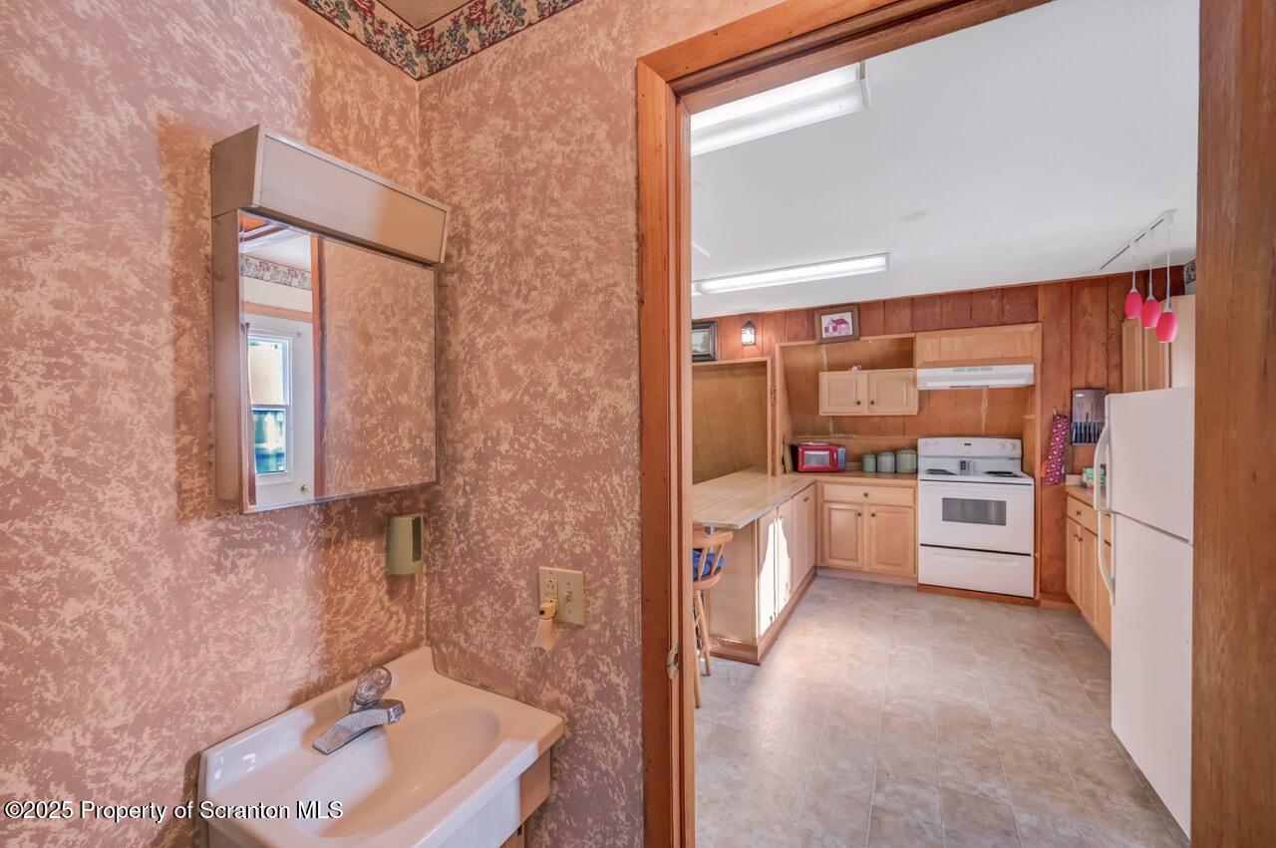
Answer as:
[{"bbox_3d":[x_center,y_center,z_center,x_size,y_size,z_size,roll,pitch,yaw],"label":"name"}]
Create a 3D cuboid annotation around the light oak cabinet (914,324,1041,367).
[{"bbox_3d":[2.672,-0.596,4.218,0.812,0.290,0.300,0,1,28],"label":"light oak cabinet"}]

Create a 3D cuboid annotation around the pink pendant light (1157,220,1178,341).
[{"bbox_3d":[2.557,-0.691,2.563,0.110,0.601,0.110,0,1,28],"label":"pink pendant light"}]

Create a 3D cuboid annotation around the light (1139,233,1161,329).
[{"bbox_3d":[2.659,-0.739,2.753,0.107,0.496,0.107,0,1,28],"label":"light"}]

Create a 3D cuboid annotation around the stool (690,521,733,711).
[{"bbox_3d":[0.181,0.934,2.804,0.530,0.920,0.500,0,1,28],"label":"stool"}]

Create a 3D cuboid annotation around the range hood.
[{"bbox_3d":[2.669,-0.362,4.247,0.764,0.164,0.420,0,1,28],"label":"range hood"}]

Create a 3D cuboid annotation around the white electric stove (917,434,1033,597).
[{"bbox_3d":[2.748,0.732,4.386,0.762,1.218,0.660,0,1,28],"label":"white electric stove"}]

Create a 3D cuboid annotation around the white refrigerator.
[{"bbox_3d":[2.222,0.622,1.851,0.780,1.520,0.715,0,1,25],"label":"white refrigerator"}]

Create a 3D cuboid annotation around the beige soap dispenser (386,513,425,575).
[{"bbox_3d":[-0.544,0.289,1.283,0.058,0.130,0.107,0,1,28],"label":"beige soap dispenser"}]

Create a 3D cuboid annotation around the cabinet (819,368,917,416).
[{"bbox_3d":[1.990,-0.264,4.590,0.761,0.377,0.300,0,1,28],"label":"cabinet"}]

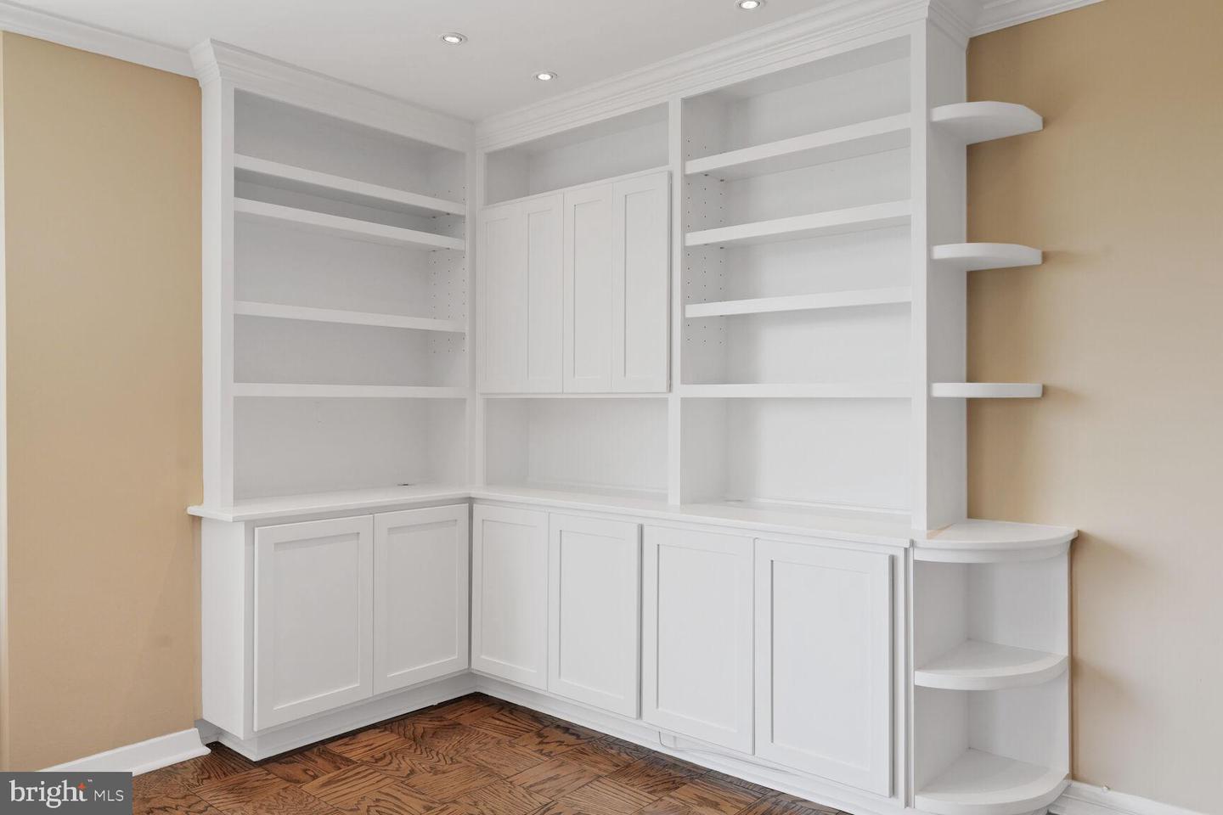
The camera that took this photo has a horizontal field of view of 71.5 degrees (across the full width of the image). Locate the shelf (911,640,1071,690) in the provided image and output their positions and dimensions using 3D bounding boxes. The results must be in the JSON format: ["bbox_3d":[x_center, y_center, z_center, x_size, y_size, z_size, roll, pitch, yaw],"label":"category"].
[{"bbox_3d":[1.097,0.755,2.440,0.288,0.039,0.445,0,0,41],"label":"shelf"}]

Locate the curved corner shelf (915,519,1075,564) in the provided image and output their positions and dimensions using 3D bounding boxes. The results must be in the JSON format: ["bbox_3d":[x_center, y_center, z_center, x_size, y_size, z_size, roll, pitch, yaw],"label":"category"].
[{"bbox_3d":[1.093,0.390,2.411,0.309,0.067,0.514,0,0,41],"label":"curved corner shelf"}]

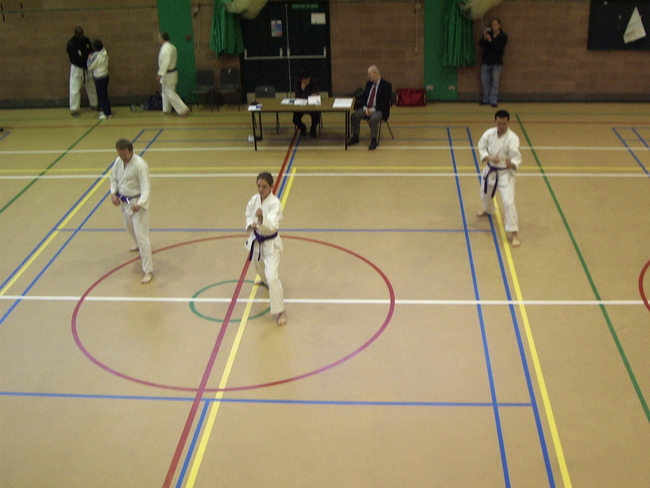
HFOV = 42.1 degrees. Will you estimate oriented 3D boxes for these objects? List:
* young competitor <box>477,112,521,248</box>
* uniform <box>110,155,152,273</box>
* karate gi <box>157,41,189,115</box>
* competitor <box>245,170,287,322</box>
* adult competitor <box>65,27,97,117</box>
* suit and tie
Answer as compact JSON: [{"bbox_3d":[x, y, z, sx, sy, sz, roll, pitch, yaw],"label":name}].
[{"bbox_3d":[2.306,-0.964,11.085,0.693,1.673,1.052,7,26,19],"label":"young competitor"},{"bbox_3d":[-2.351,-0.462,10.544,0.628,1.435,0.811,5,26,16],"label":"uniform"},{"bbox_3d":[-3.024,-3.258,16.646,0.594,1.366,0.495,6,26,18],"label":"karate gi"},{"bbox_3d":[-0.649,-0.018,9.233,0.580,1.520,0.980,4,25,12],"label":"competitor"},{"bbox_3d":[-4.852,-3.452,16.881,0.643,1.762,0.495,-22,32,-36],"label":"adult competitor"},{"bbox_3d":[0.848,-2.327,14.738,0.564,1.069,0.733,18,32,36],"label":"suit and tie"}]

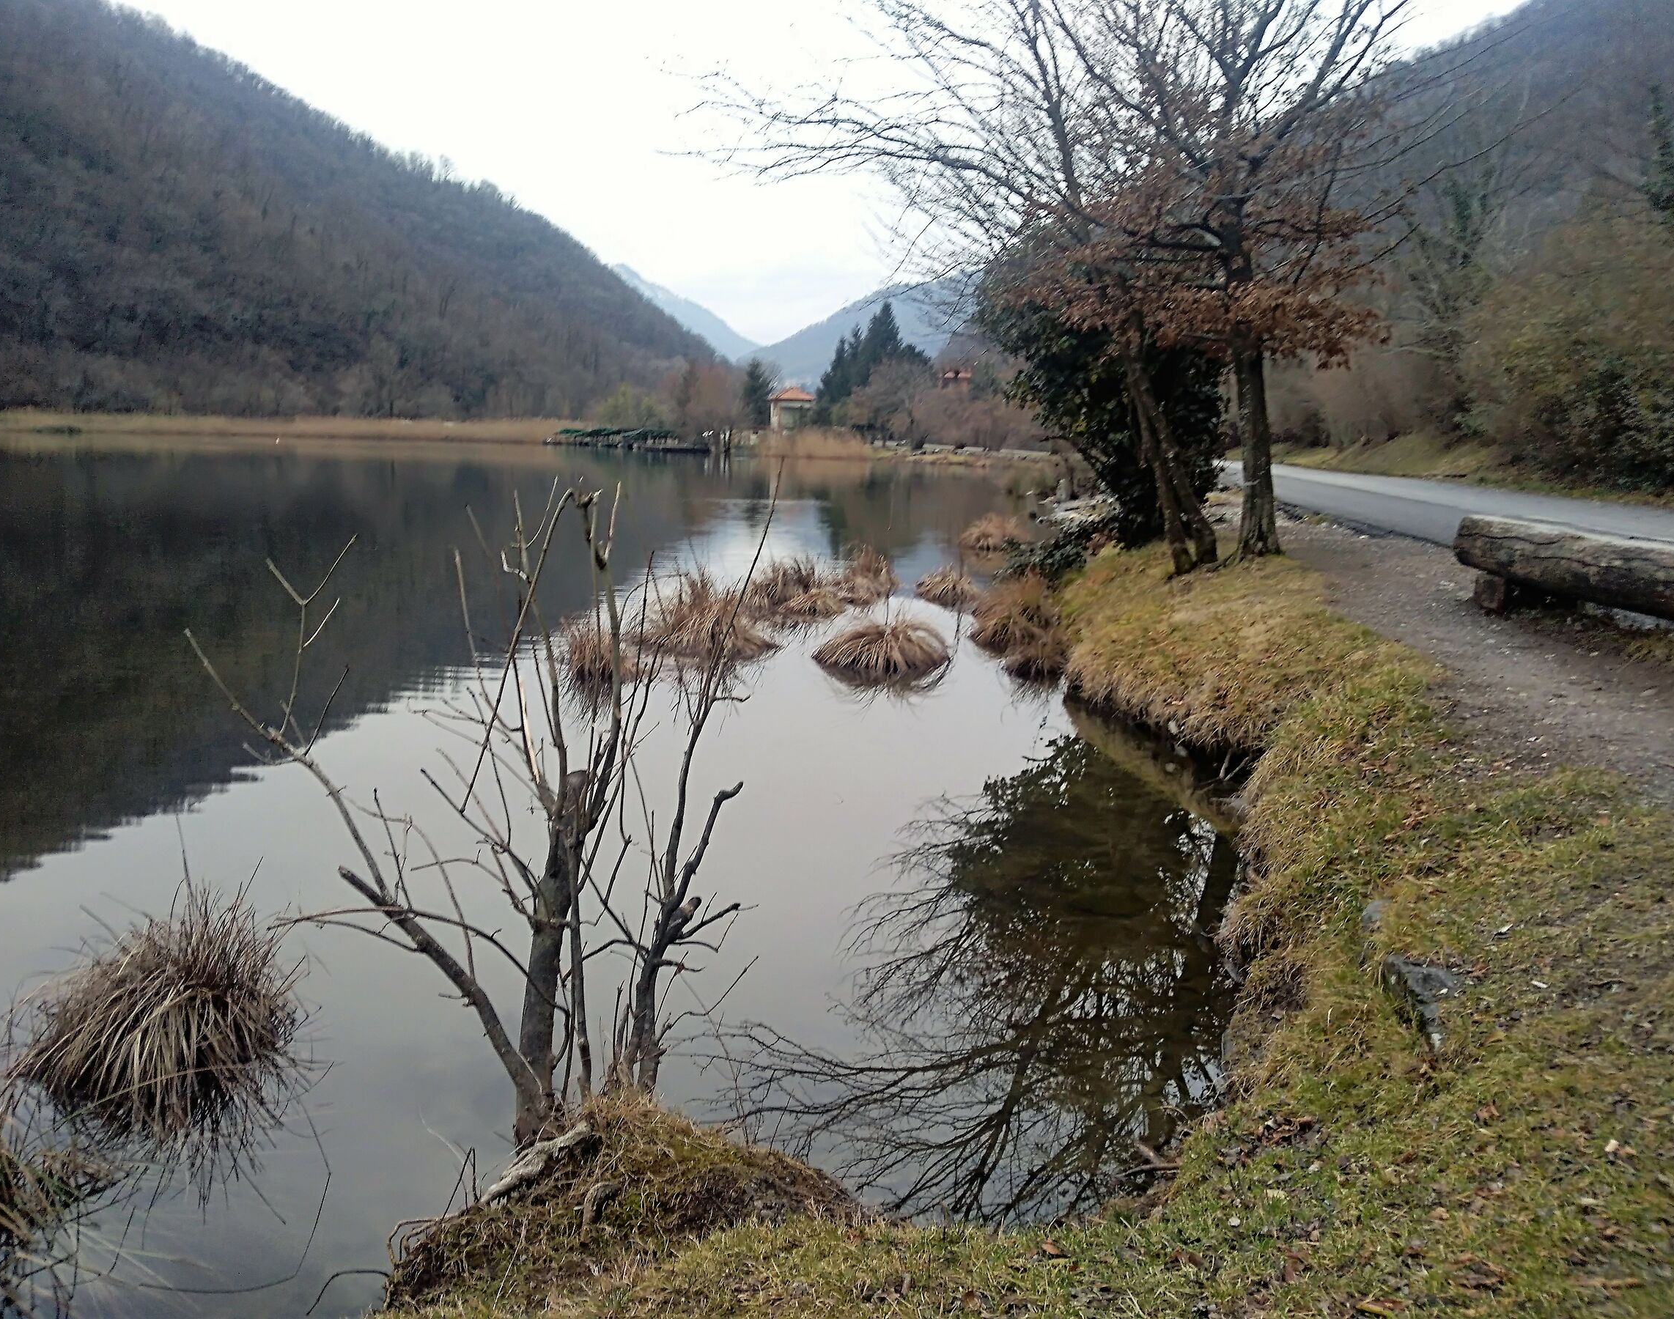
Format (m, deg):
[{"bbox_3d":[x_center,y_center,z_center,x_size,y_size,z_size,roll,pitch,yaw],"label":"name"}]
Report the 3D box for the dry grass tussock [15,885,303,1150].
[{"bbox_3d":[-1.992,0.939,3.881,0.780,0.520,0.760,1,10,0],"label":"dry grass tussock"}]

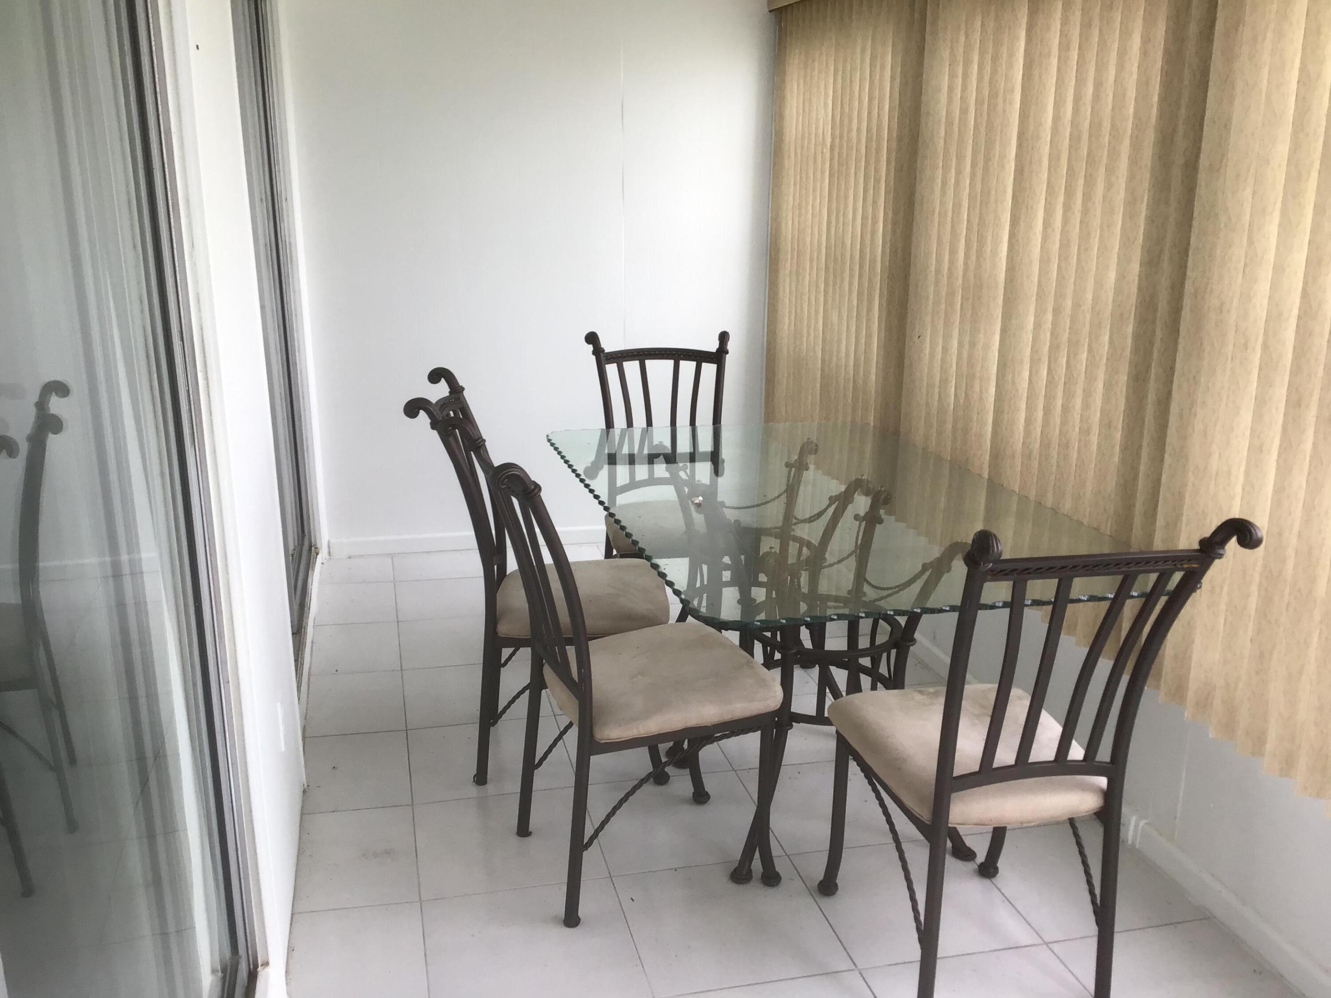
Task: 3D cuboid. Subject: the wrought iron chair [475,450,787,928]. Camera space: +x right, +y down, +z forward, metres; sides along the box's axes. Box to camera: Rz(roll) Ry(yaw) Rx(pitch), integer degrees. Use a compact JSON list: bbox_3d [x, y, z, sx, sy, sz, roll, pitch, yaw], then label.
[{"bbox_3d":[-0.108,0.338,2.537,0.636,0.989,0.475,-5,17,-22],"label":"wrought iron chair"}]

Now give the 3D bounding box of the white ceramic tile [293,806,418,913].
[{"bbox_3d":[-0.693,0.807,2.678,0.262,0.011,0.405,-3,16,-14],"label":"white ceramic tile"}]

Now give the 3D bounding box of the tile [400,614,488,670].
[{"bbox_3d":[-0.659,0.469,3.901,0.405,0.011,0.405,-3,16,-14],"label":"tile"}]

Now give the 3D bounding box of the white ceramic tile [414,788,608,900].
[{"bbox_3d":[-0.366,0.791,2.757,0.405,0.011,0.405,-3,16,-14],"label":"white ceramic tile"}]

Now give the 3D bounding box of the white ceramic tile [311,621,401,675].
[{"bbox_3d":[-0.992,0.485,3.820,0.274,0.011,0.405,-3,16,-14],"label":"white ceramic tile"}]

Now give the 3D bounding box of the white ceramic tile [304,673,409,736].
[{"bbox_3d":[-0.892,0.593,3.439,0.270,0.011,0.405,-3,16,-14],"label":"white ceramic tile"}]

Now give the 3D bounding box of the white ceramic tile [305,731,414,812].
[{"bbox_3d":[-0.791,0.700,3.059,0.262,0.011,0.405,-3,16,-14],"label":"white ceramic tile"}]

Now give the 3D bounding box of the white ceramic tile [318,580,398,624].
[{"bbox_3d":[-1.091,0.378,4.201,0.279,0.011,0.405,-3,16,-14],"label":"white ceramic tile"}]

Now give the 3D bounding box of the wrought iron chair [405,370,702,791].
[{"bbox_3d":[-0.308,0.193,3.049,0.636,0.989,0.475,0,16,-3],"label":"wrought iron chair"}]

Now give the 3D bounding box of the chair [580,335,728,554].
[{"bbox_3d":[0.016,0.010,3.728,0.475,0.989,0.636,-1,16,-9],"label":"chair"}]

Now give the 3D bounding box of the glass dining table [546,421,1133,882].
[{"bbox_3d":[0.340,0.346,2.991,1.024,0.747,1.595,-3,16,-16],"label":"glass dining table"}]

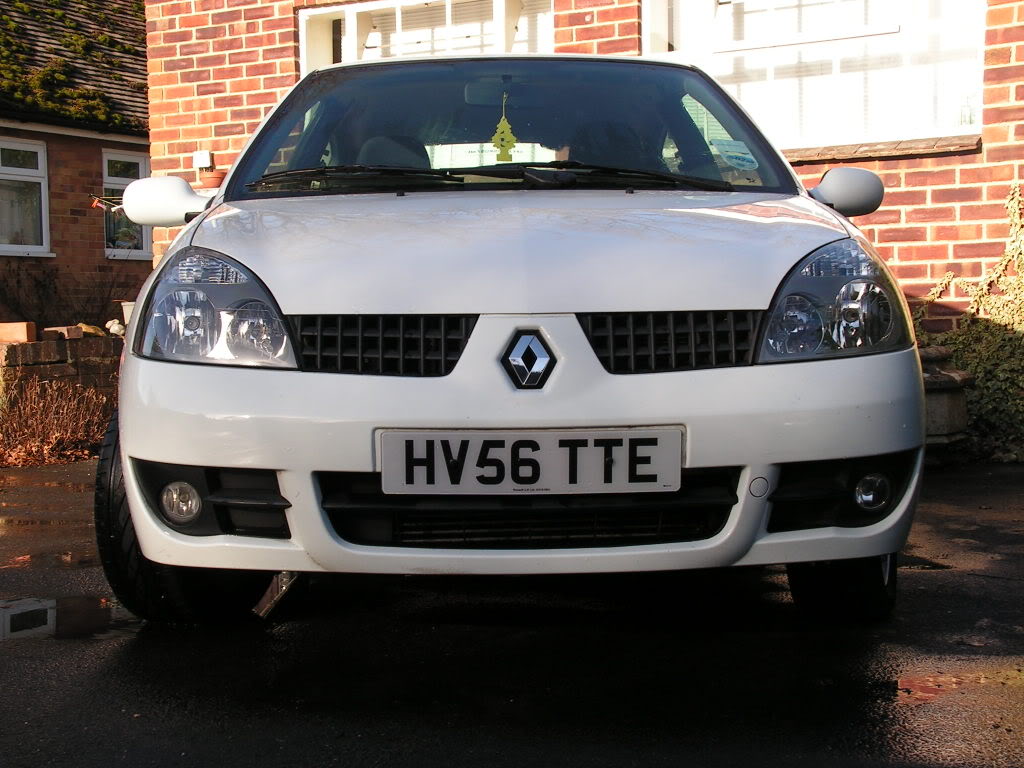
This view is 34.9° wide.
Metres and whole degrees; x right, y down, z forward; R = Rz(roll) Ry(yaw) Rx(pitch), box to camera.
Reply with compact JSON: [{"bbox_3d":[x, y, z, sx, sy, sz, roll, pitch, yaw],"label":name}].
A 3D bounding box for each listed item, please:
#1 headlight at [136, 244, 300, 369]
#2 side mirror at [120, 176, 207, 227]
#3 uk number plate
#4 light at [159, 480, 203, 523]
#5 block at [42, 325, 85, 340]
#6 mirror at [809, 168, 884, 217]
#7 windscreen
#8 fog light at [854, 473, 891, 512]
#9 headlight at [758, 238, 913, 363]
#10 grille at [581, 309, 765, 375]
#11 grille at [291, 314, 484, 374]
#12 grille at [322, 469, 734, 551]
[{"bbox_3d":[-0.552,-0.144,3.060,0.350,0.235,0.310,-1,2,-1],"label":"headlight"},{"bbox_3d":[-0.871,-0.459,4.090,0.212,0.127,0.125,-1,2,-1],"label":"side mirror"},{"bbox_3d":[0.034,0.135,2.824,0.520,0.111,0.015,-1,10,-1],"label":"uk number plate"},{"bbox_3d":[-0.618,0.221,3.040,0.077,0.080,0.055,-1,2,-1],"label":"light"},{"bbox_3d":[-2.511,-0.285,9.100,0.215,0.068,0.105,1,3,35],"label":"block"},{"bbox_3d":[0.847,-0.489,4.130,0.200,0.130,0.125,-1,2,-1],"label":"mirror"},{"bbox_3d":[0.000,-0.627,4.130,1.410,0.150,0.840,-1,36,-1],"label":"windscreen"},{"bbox_3d":[0.680,0.205,3.070,0.073,0.078,0.055,-1,2,-1],"label":"fog light"},{"bbox_3d":[0.608,-0.155,3.085,0.345,0.235,0.310,-1,2,-1],"label":"headlight"},{"bbox_3d":[0.283,-0.074,2.910,0.337,0.114,0.075,-1,-6,-1],"label":"grille"},{"bbox_3d":[-0.229,-0.069,2.895,0.339,0.112,0.075,-1,-6,-1],"label":"grille"},{"bbox_3d":[0.031,0.223,2.885,0.745,0.140,0.090,-1,2,-1],"label":"grille"}]

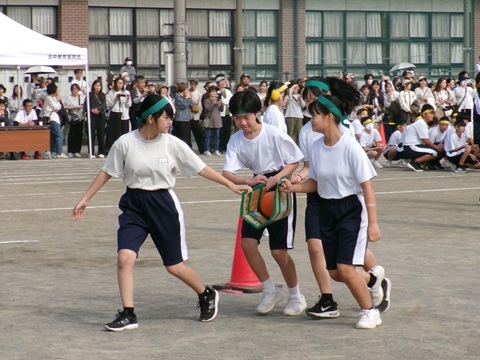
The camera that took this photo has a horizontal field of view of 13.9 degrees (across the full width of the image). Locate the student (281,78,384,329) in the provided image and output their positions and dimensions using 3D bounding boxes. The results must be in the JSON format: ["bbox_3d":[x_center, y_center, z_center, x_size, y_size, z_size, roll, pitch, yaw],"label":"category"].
[{"bbox_3d":[0.572,0.192,12.180,0.600,1.450,0.500,-3,4,-45],"label":"student"}]

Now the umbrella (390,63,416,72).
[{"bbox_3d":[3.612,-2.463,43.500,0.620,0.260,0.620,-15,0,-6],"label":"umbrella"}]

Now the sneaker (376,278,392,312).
[{"bbox_3d":[0.935,0.755,12.880,0.115,0.240,0.095,16,-8,-39],"label":"sneaker"}]

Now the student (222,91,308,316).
[{"bbox_3d":[0.160,0.156,12.820,0.500,1.460,0.500,2,3,35],"label":"student"}]

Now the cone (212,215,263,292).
[{"bbox_3d":[0.052,0.449,14.343,0.390,0.700,0.390,-3,4,-45],"label":"cone"}]

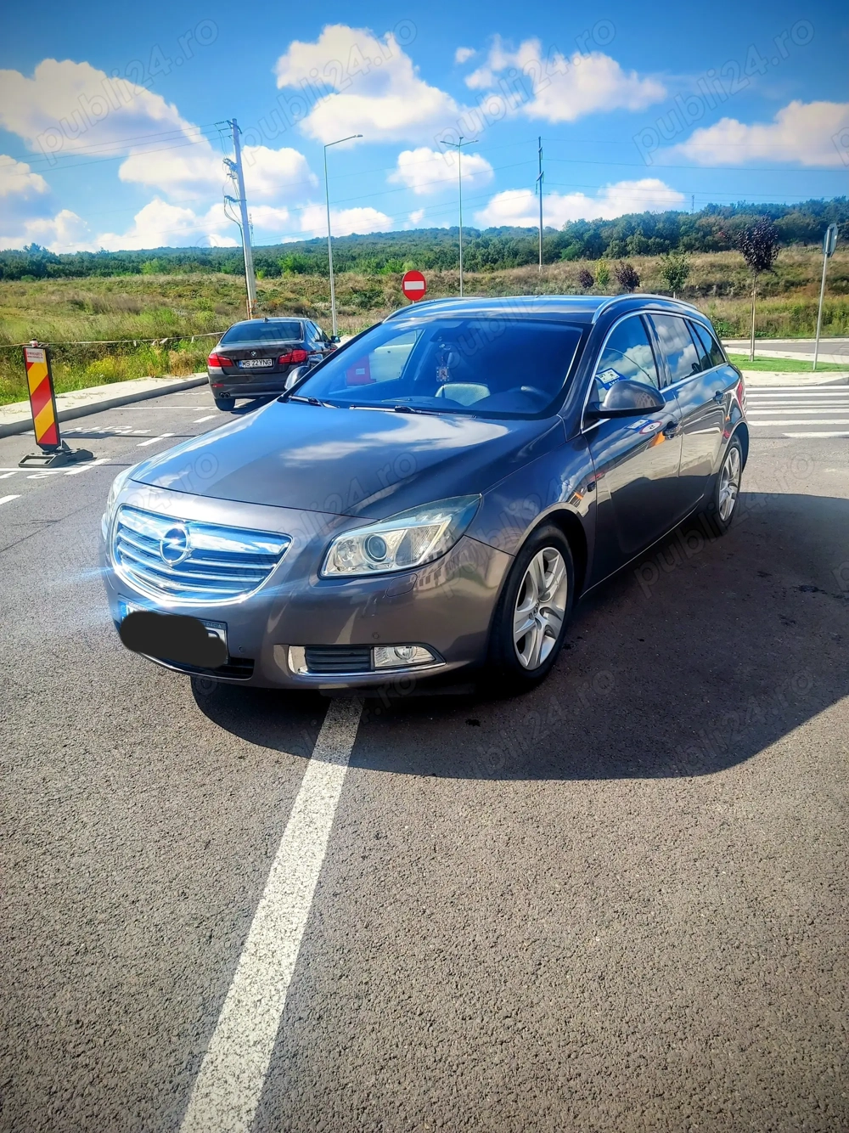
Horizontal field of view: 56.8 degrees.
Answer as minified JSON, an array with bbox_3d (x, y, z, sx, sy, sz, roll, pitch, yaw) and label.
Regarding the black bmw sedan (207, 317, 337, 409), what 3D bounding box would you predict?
[{"bbox_3d":[-2.731,-3.889,14.823,1.920,1.470,4.900,-1,17,-1],"label":"black bmw sedan"}]

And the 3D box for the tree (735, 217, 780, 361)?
[{"bbox_3d":[9.317,-7.801,22.200,1.300,3.860,1.300,-1,17,0],"label":"tree"}]

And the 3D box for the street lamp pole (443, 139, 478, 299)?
[{"bbox_3d":[2.134,-19.002,46.395,2.100,11.200,1.800,-1,17,0],"label":"street lamp pole"}]

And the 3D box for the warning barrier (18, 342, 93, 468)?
[{"bbox_3d":[-4.067,-1.751,8.437,0.420,1.250,0.750,2,18,11],"label":"warning barrier"}]

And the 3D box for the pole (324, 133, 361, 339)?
[{"bbox_3d":[-4.737,-20.118,48.916,2.500,12.000,0.350,-1,17,0],"label":"pole"}]

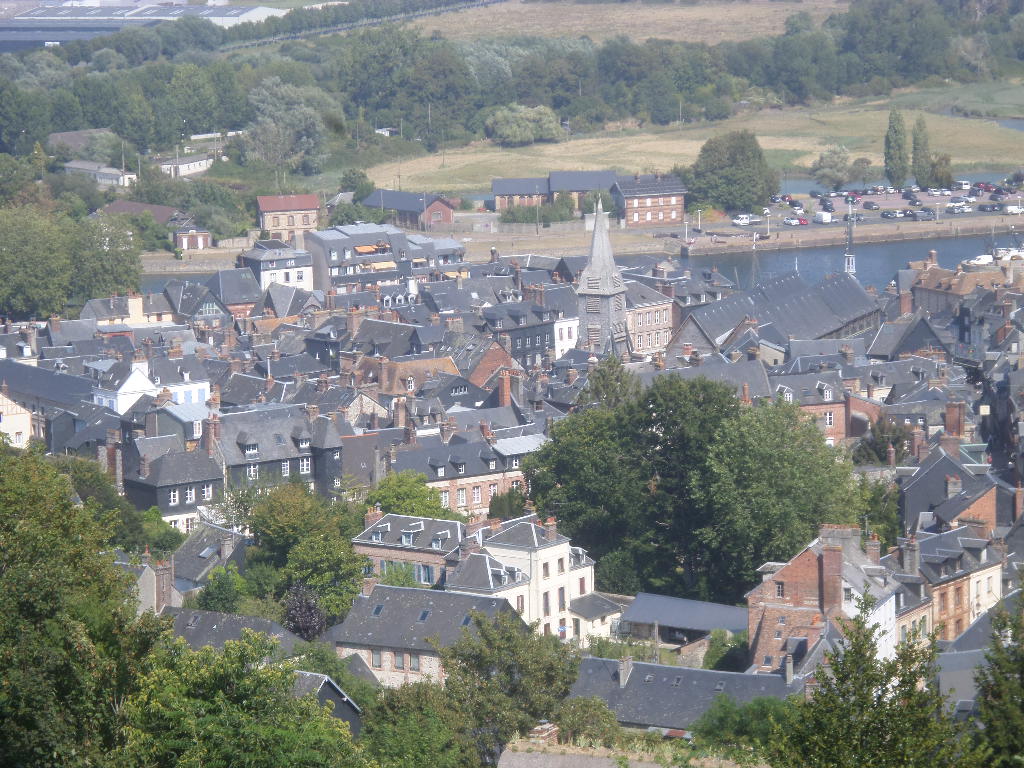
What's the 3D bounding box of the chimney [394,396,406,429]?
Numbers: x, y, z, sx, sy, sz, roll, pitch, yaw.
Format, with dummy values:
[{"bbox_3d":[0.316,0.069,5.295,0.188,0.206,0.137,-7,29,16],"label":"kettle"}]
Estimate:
[{"bbox_3d":[-14.022,3.584,465.000,0.950,3.900,0.950,-7,10,-40],"label":"chimney"}]

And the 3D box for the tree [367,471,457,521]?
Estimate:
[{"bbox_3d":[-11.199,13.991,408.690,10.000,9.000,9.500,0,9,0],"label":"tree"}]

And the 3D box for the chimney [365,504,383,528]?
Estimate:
[{"bbox_3d":[-14.385,13.704,386.207,2.000,2.700,0.800,5,10,32],"label":"chimney"}]

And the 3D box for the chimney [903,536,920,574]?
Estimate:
[{"bbox_3d":[40.458,17.346,374.000,1.250,4.000,1.000,4,9,34],"label":"chimney"}]

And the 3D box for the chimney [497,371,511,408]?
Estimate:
[{"bbox_3d":[-0.953,0.656,470.368,1.000,4.800,1.200,-6,11,-34],"label":"chimney"}]

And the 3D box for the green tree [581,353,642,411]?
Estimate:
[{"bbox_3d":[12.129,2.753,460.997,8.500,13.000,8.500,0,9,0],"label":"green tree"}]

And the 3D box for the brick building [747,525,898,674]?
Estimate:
[{"bbox_3d":[29.082,21.139,345.005,12.800,15.000,7.000,4,9,28],"label":"brick building"}]

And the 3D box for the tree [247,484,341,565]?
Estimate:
[{"bbox_3d":[-23.636,15.956,400.000,9.900,10.016,9.900,0,8,0],"label":"tree"}]

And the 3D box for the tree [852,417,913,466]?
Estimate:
[{"bbox_3d":[47.894,7.692,478.000,7.600,7.000,7.000,-1,8,0],"label":"tree"}]

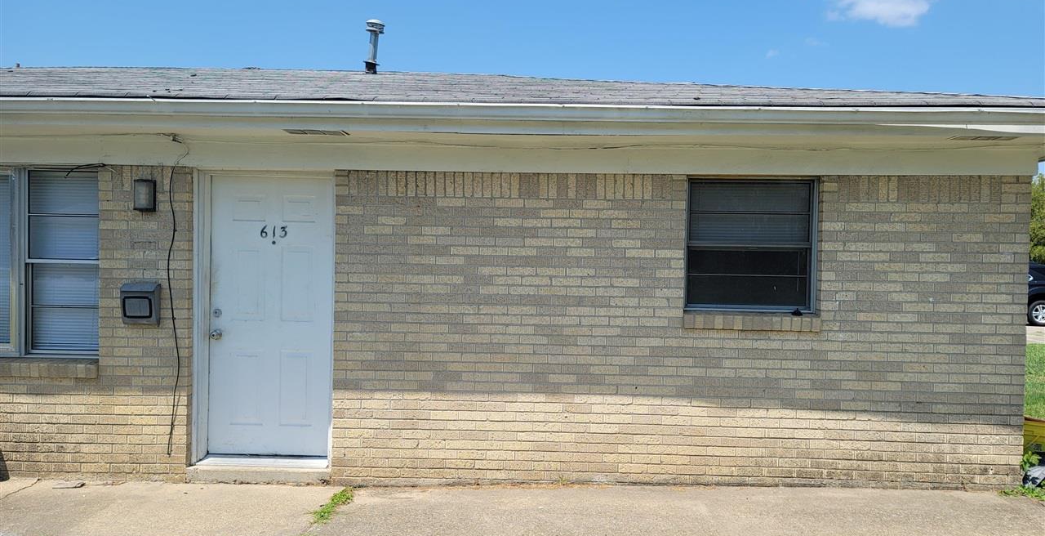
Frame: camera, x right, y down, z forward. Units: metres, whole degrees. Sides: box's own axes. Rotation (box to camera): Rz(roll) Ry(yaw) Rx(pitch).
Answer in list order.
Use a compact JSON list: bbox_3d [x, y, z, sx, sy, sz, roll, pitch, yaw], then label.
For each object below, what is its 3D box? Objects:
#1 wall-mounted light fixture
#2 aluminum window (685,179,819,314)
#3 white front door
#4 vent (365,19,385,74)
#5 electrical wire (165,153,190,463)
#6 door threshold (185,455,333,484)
[{"bbox_3d":[-2.637,-0.504,5.270,0.140,0.225,0.090,1,1,1],"label":"wall-mounted light fixture"},{"bbox_3d":[1.605,-0.161,5.315,0.920,0.940,0.080,1,1,1],"label":"aluminum window"},{"bbox_3d":[-1.839,0.347,5.530,0.915,2.040,0.050,1,1,1],"label":"white front door"},{"bbox_3d":[-1.927,-2.878,9.800,0.235,0.680,0.235,4,1,1],"label":"vent"},{"bbox_3d":[-2.418,0.226,5.290,0.165,2.190,0.040,1,1,1],"label":"electrical wire"},{"bbox_3d":[-1.858,1.440,5.430,1.020,0.140,0.220,1,1,1],"label":"door threshold"}]

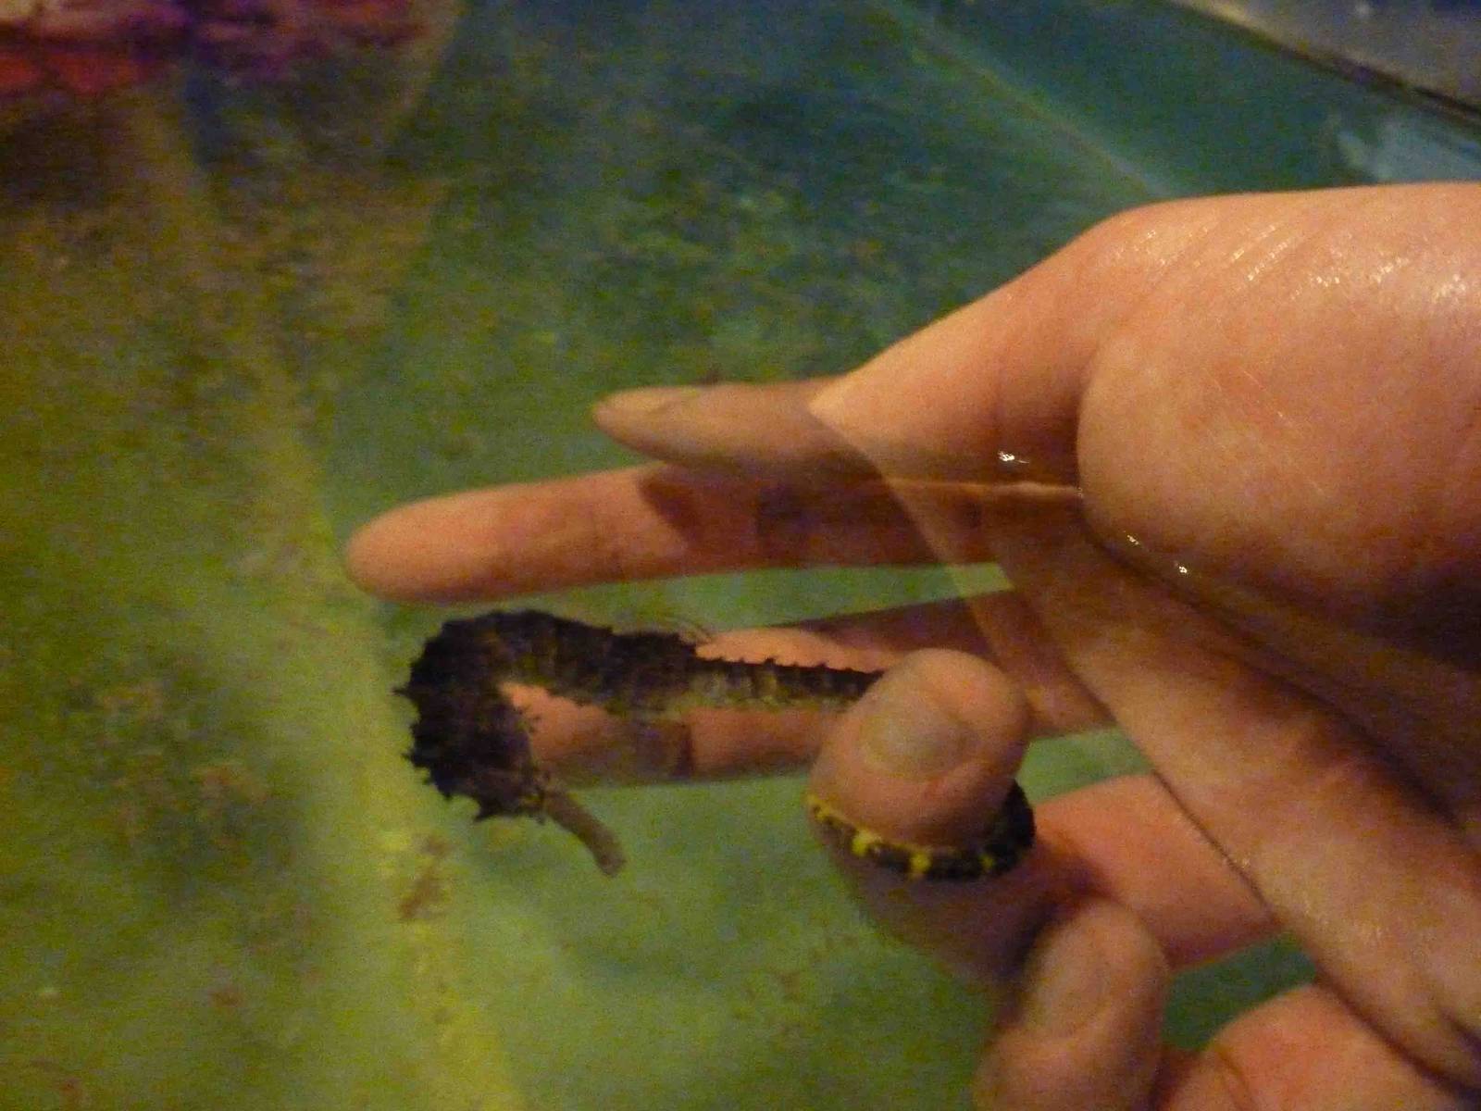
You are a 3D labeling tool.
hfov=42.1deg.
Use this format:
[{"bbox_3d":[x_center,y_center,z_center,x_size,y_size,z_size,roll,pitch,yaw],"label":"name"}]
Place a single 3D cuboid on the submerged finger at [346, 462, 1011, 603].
[{"bbox_3d":[-0.007,-0.003,0.240,0.083,0.015,0.016,-5,42,3],"label":"submerged finger"}]

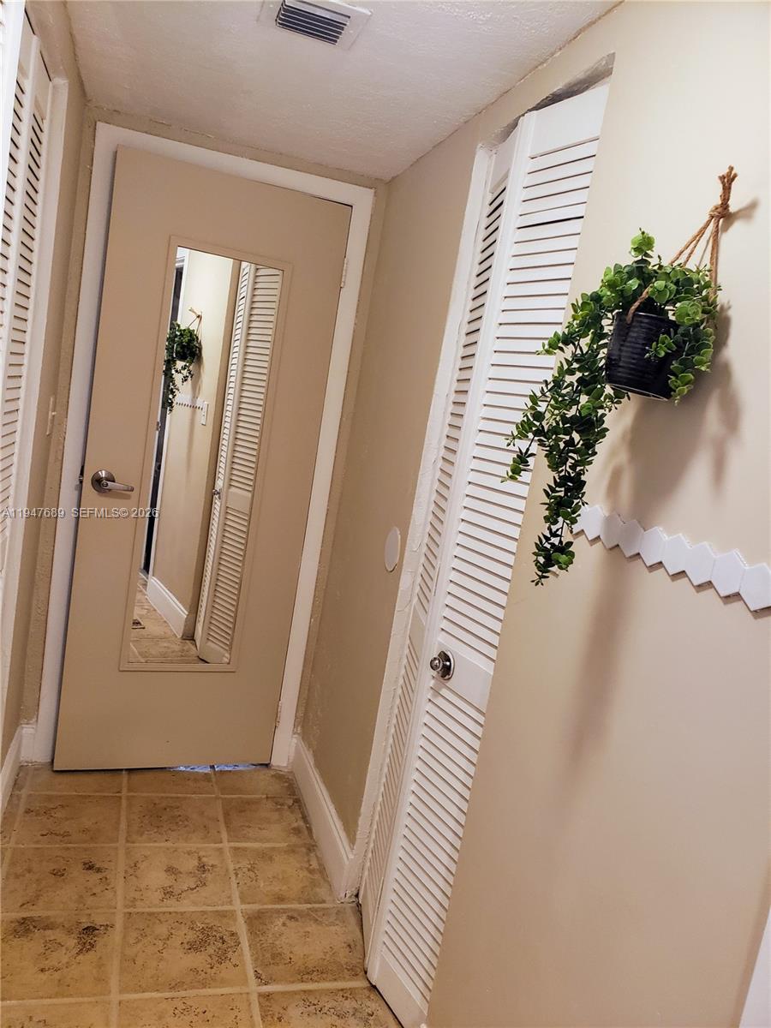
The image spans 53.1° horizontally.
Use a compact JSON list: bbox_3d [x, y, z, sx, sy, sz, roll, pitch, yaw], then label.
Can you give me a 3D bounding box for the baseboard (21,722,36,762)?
[{"bbox_3d":[-1.225,0.784,2.651,0.044,0.144,0.016,7,8,-18],"label":"baseboard"}]

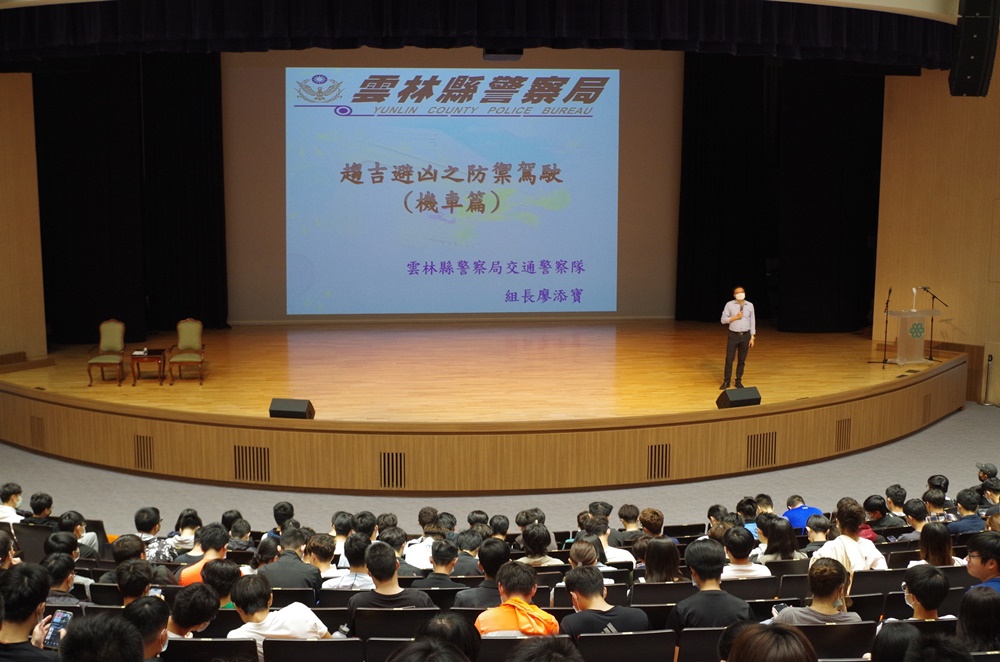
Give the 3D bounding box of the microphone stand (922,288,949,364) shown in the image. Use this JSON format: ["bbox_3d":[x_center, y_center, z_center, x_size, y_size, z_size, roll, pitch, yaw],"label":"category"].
[{"bbox_3d":[8.362,-0.151,22.424,0.550,1.460,0.500,1,9,8],"label":"microphone stand"}]

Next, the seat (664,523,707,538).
[{"bbox_3d":[2.093,2.656,13.720,0.510,0.870,0.580,-1,9,-9],"label":"seat"}]

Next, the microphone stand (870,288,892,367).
[{"bbox_3d":[7.249,-0.090,21.978,0.540,1.470,0.560,3,9,17],"label":"microphone stand"}]

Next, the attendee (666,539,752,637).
[{"bbox_3d":[1.045,1.686,6.379,0.480,1.280,0.750,-1,9,-9],"label":"attendee"}]

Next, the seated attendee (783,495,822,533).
[{"bbox_3d":[3.260,2.387,13.116,0.480,1.120,0.760,-2,9,-13],"label":"seated attendee"}]

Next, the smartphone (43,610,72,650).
[{"bbox_3d":[-1.927,1.304,5.081,0.078,0.163,0.009,9,-31,3],"label":"smartphone"}]

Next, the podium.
[{"bbox_3d":[7.913,0.074,22.306,0.850,1.060,0.550,-3,9,-18],"label":"podium"}]

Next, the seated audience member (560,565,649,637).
[{"bbox_3d":[0.500,1.761,6.346,0.480,1.140,0.760,-1,9,-8],"label":"seated audience member"}]

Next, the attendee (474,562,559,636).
[{"bbox_3d":[0.073,1.756,6.278,0.480,1.170,0.760,0,9,-3],"label":"attendee"}]

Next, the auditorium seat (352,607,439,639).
[{"bbox_3d":[-0.599,2.014,7.156,0.530,0.870,0.620,0,9,-1],"label":"auditorium seat"}]

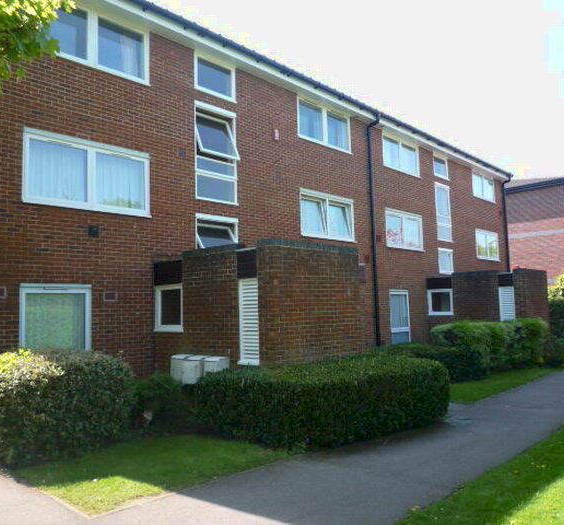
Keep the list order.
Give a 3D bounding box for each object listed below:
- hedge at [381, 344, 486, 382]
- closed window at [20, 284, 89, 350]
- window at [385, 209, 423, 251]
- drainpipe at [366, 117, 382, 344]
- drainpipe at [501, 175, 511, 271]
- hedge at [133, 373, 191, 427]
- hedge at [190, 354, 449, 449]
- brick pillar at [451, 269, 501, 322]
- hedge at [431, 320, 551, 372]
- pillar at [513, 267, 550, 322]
[{"bbox_3d":[3.253,2.349,11.683,1.750,0.720,2.500,-6,-7,44],"label":"hedge"},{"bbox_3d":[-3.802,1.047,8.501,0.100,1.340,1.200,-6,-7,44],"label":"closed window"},{"bbox_3d":[4.203,-1.076,17.187,0.120,1.273,2.403,-6,-7,43],"label":"window"},{"bbox_3d":[2.954,-0.790,15.447,0.460,7.530,0.110,-6,-7,43],"label":"drainpipe"},{"bbox_3d":[10.789,-0.281,23.727,0.440,7.530,0.110,-6,-7,43],"label":"drainpipe"},{"bbox_3d":[-1.881,2.090,7.954,0.860,0.760,0.920,-6,-7,43],"label":"hedge"},{"bbox_3d":[0.706,1.988,7.762,2.270,0.870,3.300,-6,-7,44],"label":"hedge"},{"bbox_3d":[6.453,1.638,16.583,1.500,2.710,0.350,-6,-7,44],"label":"brick pillar"},{"bbox_3d":[5.848,2.235,14.195,1.620,1.270,3.700,-6,-7,44],"label":"hedge"},{"bbox_3d":[8.080,1.576,16.313,0.320,2.710,2.220,-6,-7,44],"label":"pillar"}]

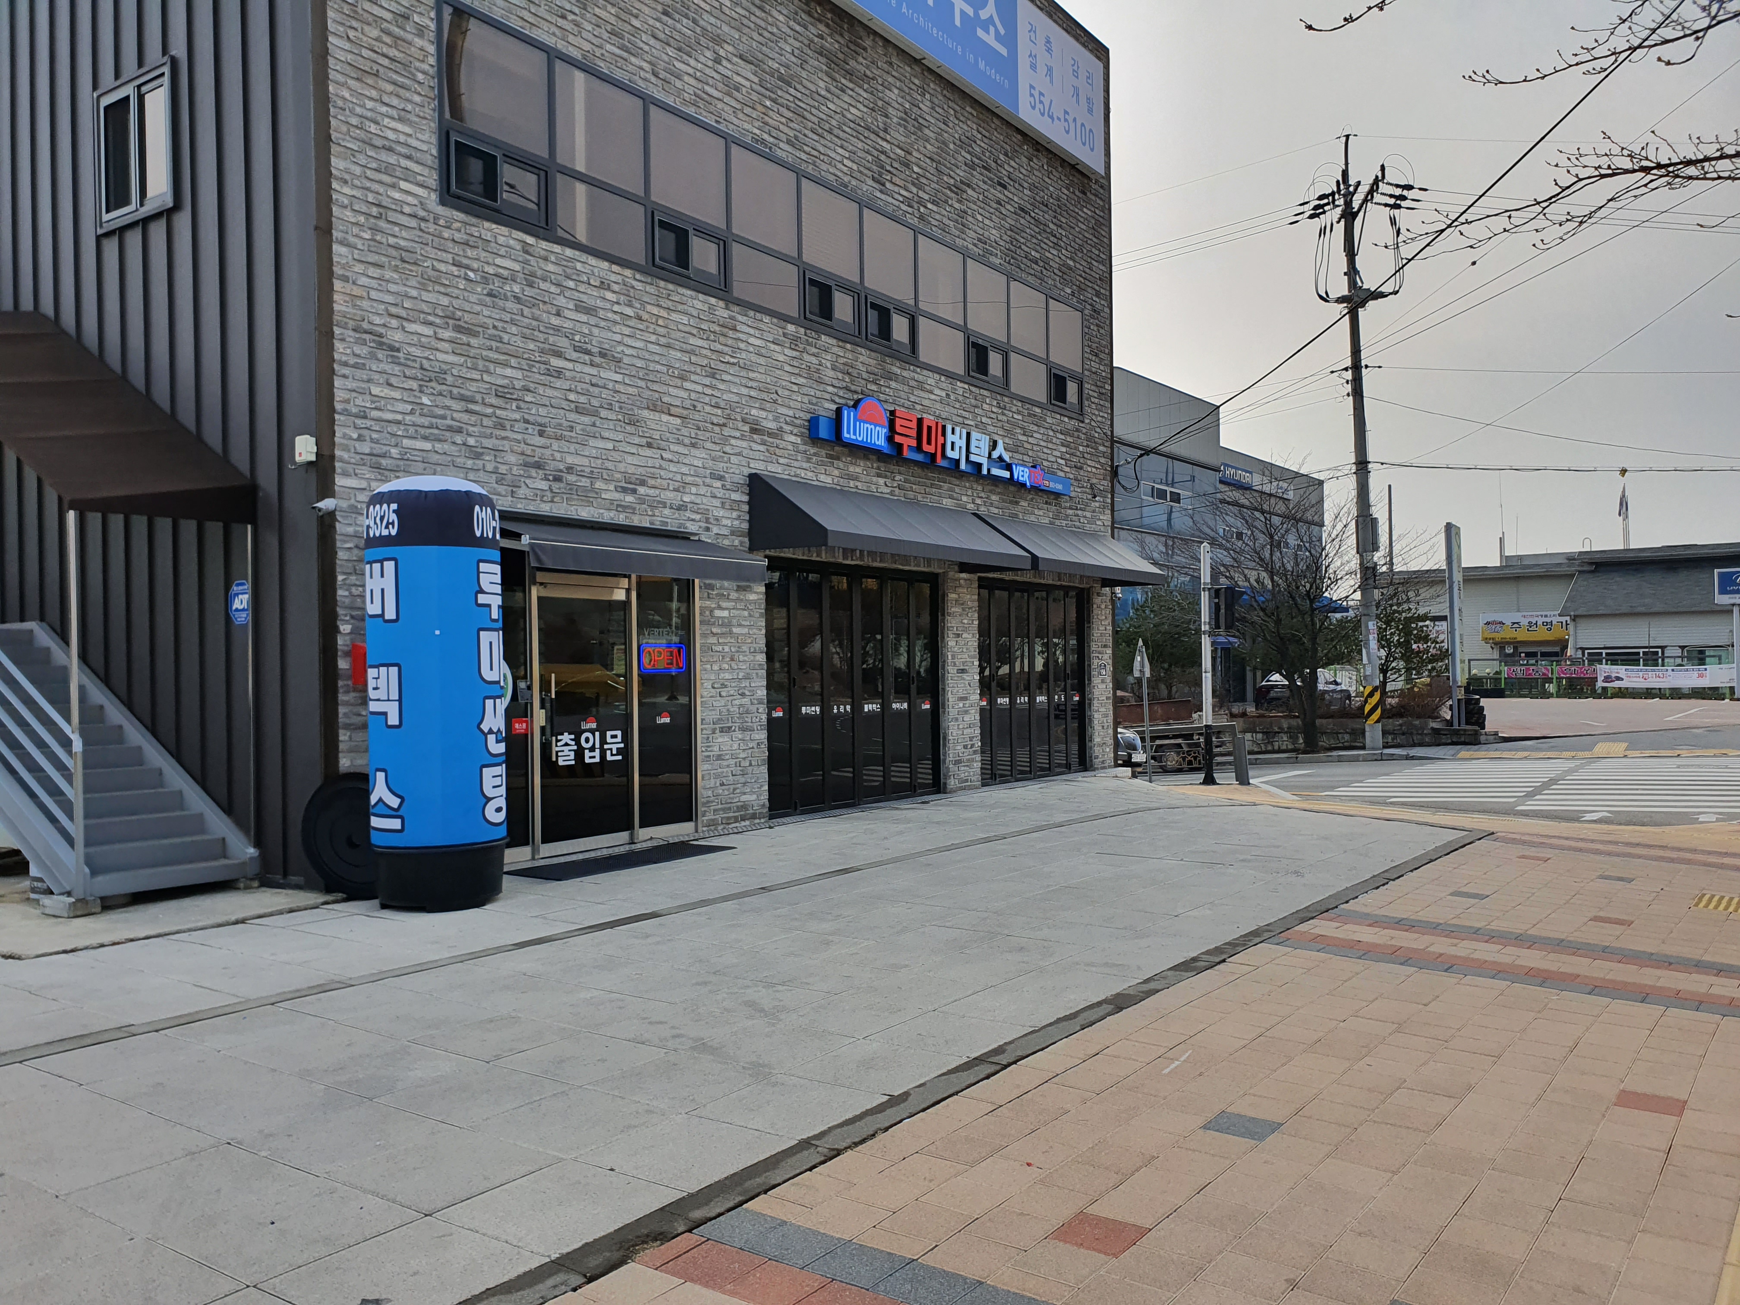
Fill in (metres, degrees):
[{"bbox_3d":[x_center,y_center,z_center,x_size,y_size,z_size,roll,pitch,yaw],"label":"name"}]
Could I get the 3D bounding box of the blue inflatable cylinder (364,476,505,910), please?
[{"bbox_3d":[-2.887,0.236,8.727,0.890,2.820,0.890,-1,0,-19],"label":"blue inflatable cylinder"}]

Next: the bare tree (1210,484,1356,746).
[{"bbox_3d":[8.482,-0.736,26.814,3.100,5.600,3.000,-1,0,0],"label":"bare tree"}]

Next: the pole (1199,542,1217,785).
[{"bbox_3d":[4.946,0.153,19.209,0.240,3.560,0.240,-1,0,-6],"label":"pole"}]

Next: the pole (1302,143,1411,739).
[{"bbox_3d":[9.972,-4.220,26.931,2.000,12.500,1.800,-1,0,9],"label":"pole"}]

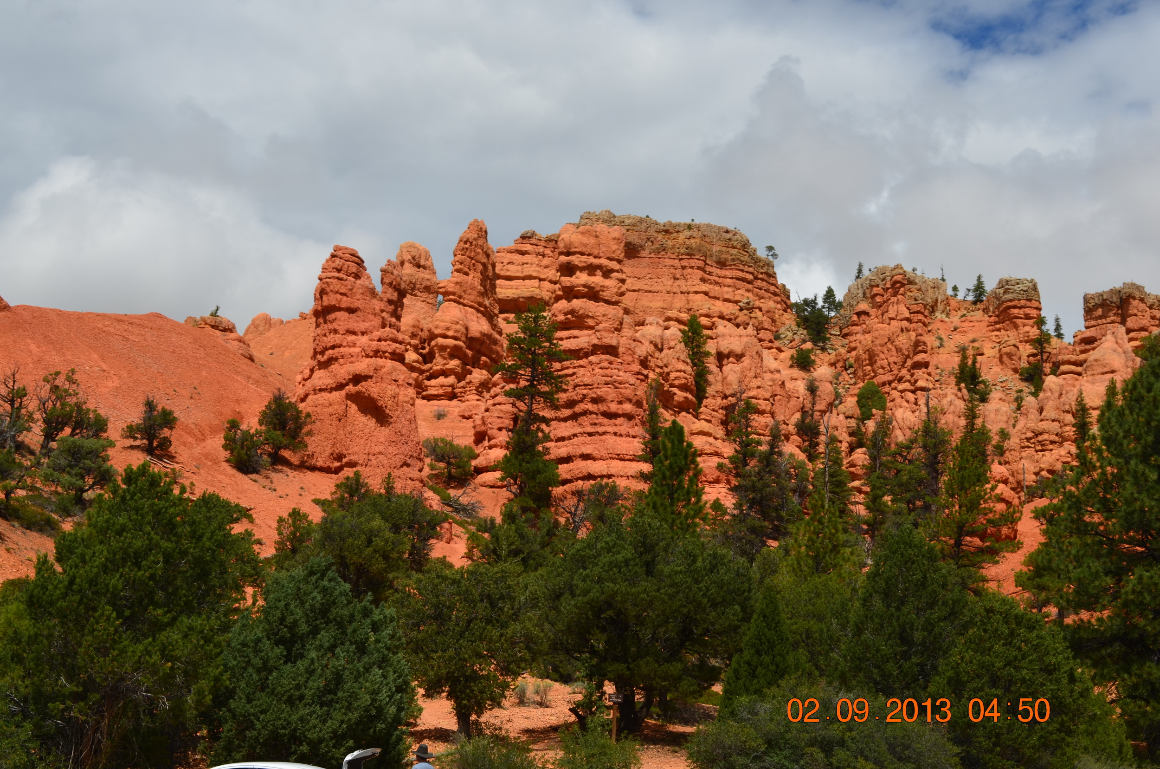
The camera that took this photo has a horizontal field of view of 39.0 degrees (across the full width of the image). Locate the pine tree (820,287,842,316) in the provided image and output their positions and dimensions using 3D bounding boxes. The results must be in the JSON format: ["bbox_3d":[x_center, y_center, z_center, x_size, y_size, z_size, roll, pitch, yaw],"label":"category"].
[{"bbox_3d":[32.914,-10.811,215.001,2.624,4.299,2.492,-1,-12,9],"label":"pine tree"}]

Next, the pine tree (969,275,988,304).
[{"bbox_3d":[64.441,-15.520,265.000,2.780,5.010,2.780,-3,-13,14],"label":"pine tree"}]

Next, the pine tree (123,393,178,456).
[{"bbox_3d":[-27.768,2.598,106.000,3.690,3.940,3.510,3,-13,-15],"label":"pine tree"}]

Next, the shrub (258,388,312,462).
[{"bbox_3d":[-19.429,2.702,108.000,3.580,4.980,3.400,2,-13,-10],"label":"shrub"}]

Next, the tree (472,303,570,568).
[{"bbox_3d":[-4.098,3.244,115.034,6.590,18.480,6.260,1,-12,-2],"label":"tree"}]

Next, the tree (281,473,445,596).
[{"bbox_3d":[-8.791,6.173,66.000,6.820,5.450,5.800,2,-13,-7],"label":"tree"}]

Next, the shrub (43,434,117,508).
[{"bbox_3d":[-28.118,4.793,92.000,4.120,4.010,3.910,4,-13,-17],"label":"shrub"}]

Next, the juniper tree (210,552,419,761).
[{"bbox_3d":[-5.496,5.781,34.000,4.130,4.410,4.130,2,-13,-9],"label":"juniper tree"}]

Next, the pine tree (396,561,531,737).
[{"bbox_3d":[-3.066,6.897,43.000,3.540,4.560,3.360,1,-13,-4],"label":"pine tree"}]

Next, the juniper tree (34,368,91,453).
[{"bbox_3d":[-27.819,1.518,88.003,2.848,4.759,2.706,5,-13,-17],"label":"juniper tree"}]

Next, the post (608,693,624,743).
[{"bbox_3d":[0.951,8.785,43.000,0.380,1.373,0.120,0,-12,1],"label":"post"}]

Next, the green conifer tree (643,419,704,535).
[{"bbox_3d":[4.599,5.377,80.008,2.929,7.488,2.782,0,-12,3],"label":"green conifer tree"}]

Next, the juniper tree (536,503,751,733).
[{"bbox_3d":[1.741,6.365,45.000,5.890,6.240,5.600,0,-13,2],"label":"juniper tree"}]

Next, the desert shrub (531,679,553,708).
[{"bbox_3d":[-1.230,9.996,53.000,0.647,0.921,0.614,1,-12,-1],"label":"desert shrub"}]

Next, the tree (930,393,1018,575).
[{"bbox_3d":[22.919,6.149,95.015,4.940,11.228,4.693,-2,-13,13],"label":"tree"}]

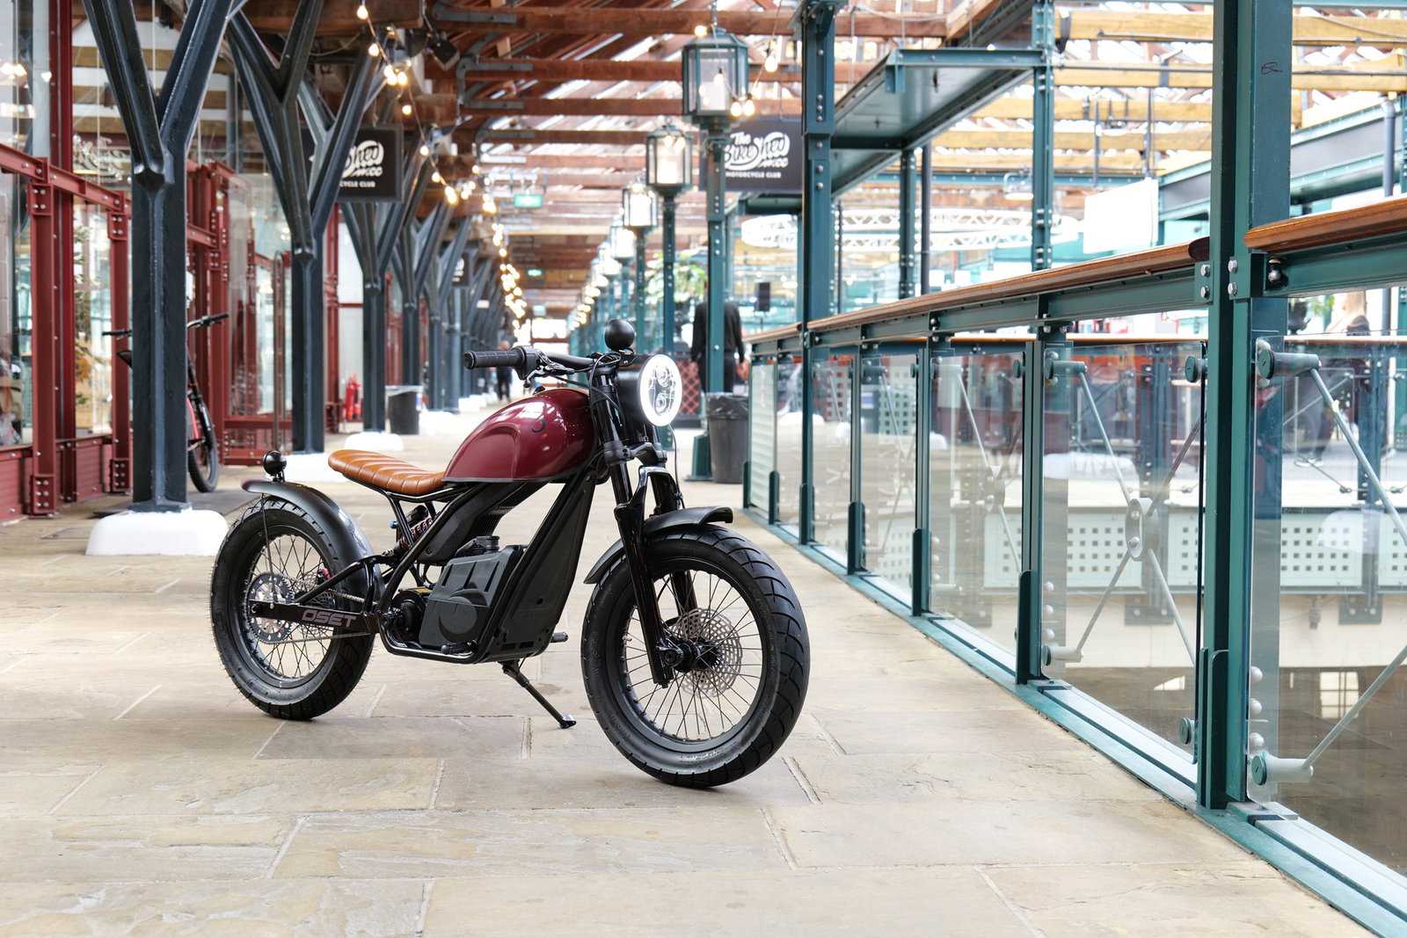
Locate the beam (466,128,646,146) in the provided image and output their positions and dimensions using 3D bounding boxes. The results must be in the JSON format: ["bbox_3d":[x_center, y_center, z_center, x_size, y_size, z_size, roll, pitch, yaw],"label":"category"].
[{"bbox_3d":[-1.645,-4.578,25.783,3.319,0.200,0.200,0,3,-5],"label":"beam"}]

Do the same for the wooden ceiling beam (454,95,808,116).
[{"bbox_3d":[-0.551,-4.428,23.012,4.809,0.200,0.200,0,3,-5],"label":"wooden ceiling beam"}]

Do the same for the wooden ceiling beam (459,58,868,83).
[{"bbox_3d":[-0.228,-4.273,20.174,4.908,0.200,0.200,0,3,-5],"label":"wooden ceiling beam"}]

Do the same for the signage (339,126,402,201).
[{"bbox_3d":[-3.187,-2.736,16.806,0.968,0.674,0.050,0,3,-5],"label":"signage"}]

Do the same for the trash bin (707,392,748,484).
[{"bbox_3d":[0.266,-0.241,14.640,0.500,0.692,0.500,0,3,-5],"label":"trash bin"}]

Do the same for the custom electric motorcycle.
[{"bbox_3d":[-0.485,0.147,4.124,1.735,0.936,0.753,2,3,37],"label":"custom electric motorcycle"}]

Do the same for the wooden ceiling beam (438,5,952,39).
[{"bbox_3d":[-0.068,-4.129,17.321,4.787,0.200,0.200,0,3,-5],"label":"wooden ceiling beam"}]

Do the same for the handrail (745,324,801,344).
[{"bbox_3d":[0.425,-0.747,10.373,0.140,0.060,2.486,0,3,-5],"label":"handrail"}]

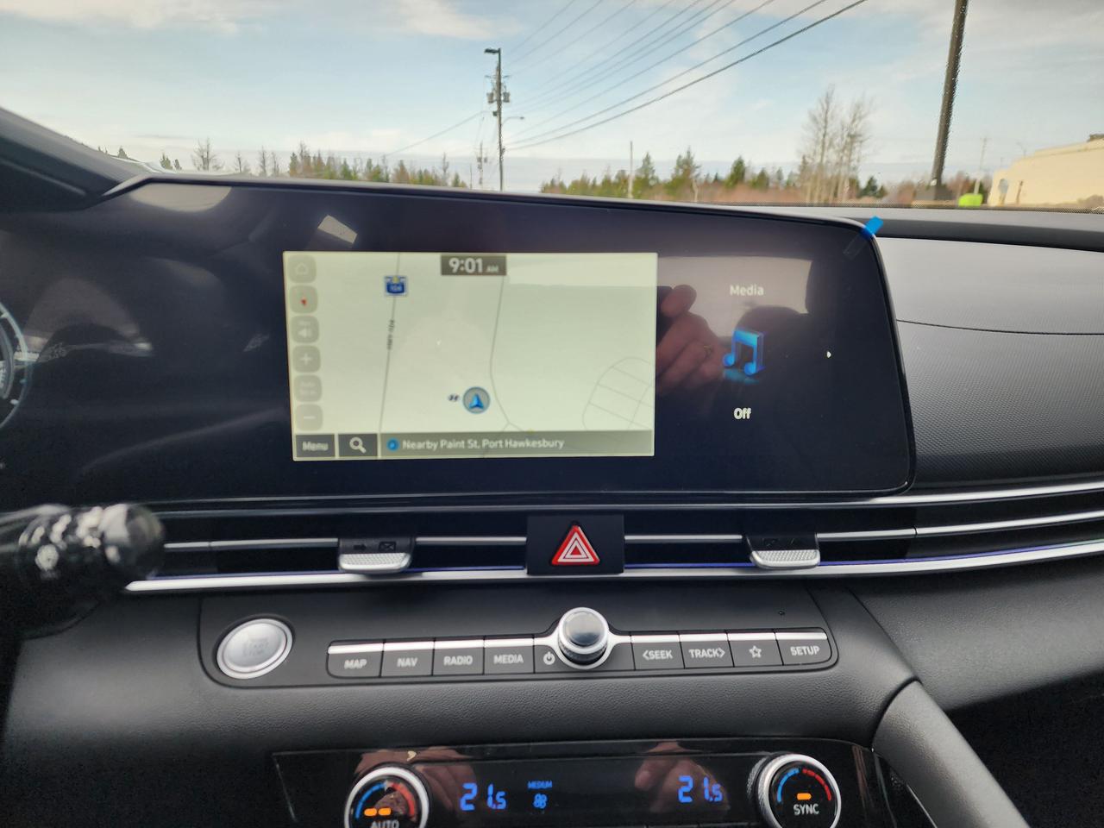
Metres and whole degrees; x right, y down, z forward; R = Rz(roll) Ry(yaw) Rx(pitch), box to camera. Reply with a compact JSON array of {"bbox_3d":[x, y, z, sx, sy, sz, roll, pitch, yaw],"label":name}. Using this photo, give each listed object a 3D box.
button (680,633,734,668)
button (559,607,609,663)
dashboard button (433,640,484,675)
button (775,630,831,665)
[{"bbox_3d":[0.067,0.105,0.320,0.021,0.006,0.015,-1,48,-3],"label":"button"},{"bbox_3d":[0.013,0.095,0.315,0.021,0.011,0.021,-1,48,-3],"label":"button"},{"bbox_3d":[-0.040,0.106,0.314,0.021,0.006,0.015,-1,48,-3],"label":"dashboard button"},{"bbox_3d":[0.110,0.104,0.323,0.022,0.006,0.015,-1,48,-3],"label":"button"}]

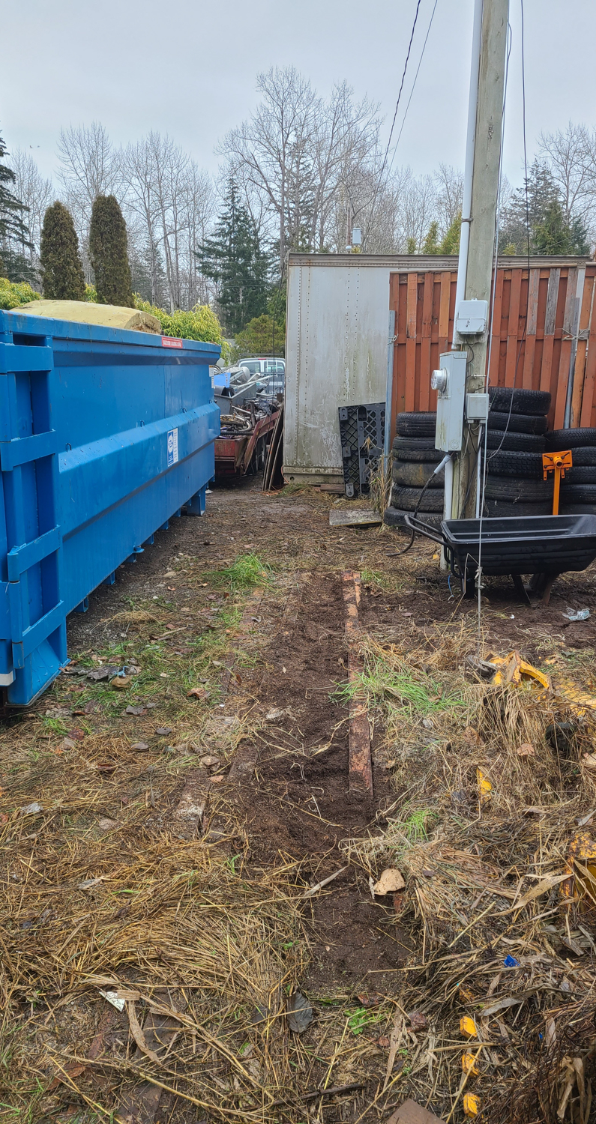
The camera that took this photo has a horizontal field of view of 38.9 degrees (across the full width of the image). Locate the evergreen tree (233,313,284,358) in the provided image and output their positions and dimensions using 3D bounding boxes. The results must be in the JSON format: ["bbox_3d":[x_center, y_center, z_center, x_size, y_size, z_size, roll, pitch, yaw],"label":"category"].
[{"bbox_3d":[-1.323,-7.151,30.164,2.200,3.290,2.200,1,13,0],"label":"evergreen tree"}]

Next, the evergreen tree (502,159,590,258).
[{"bbox_3d":[12.495,-14.401,43.872,5.000,11.870,5.000,1,13,0],"label":"evergreen tree"}]

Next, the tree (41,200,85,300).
[{"bbox_3d":[-5.047,-5.249,18.285,1.050,4.820,1.050,1,13,0],"label":"tree"}]

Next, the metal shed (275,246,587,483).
[{"bbox_3d":[1.817,-2.618,11.905,3.650,2.940,2.500,3,13,7],"label":"metal shed"}]

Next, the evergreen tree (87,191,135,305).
[{"bbox_3d":[-4.013,-5.295,18.274,1.050,4.960,1.050,1,13,0],"label":"evergreen tree"}]

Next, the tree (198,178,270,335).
[{"bbox_3d":[-3.068,-13.228,41.065,4.000,10.060,4.000,1,13,0],"label":"tree"}]

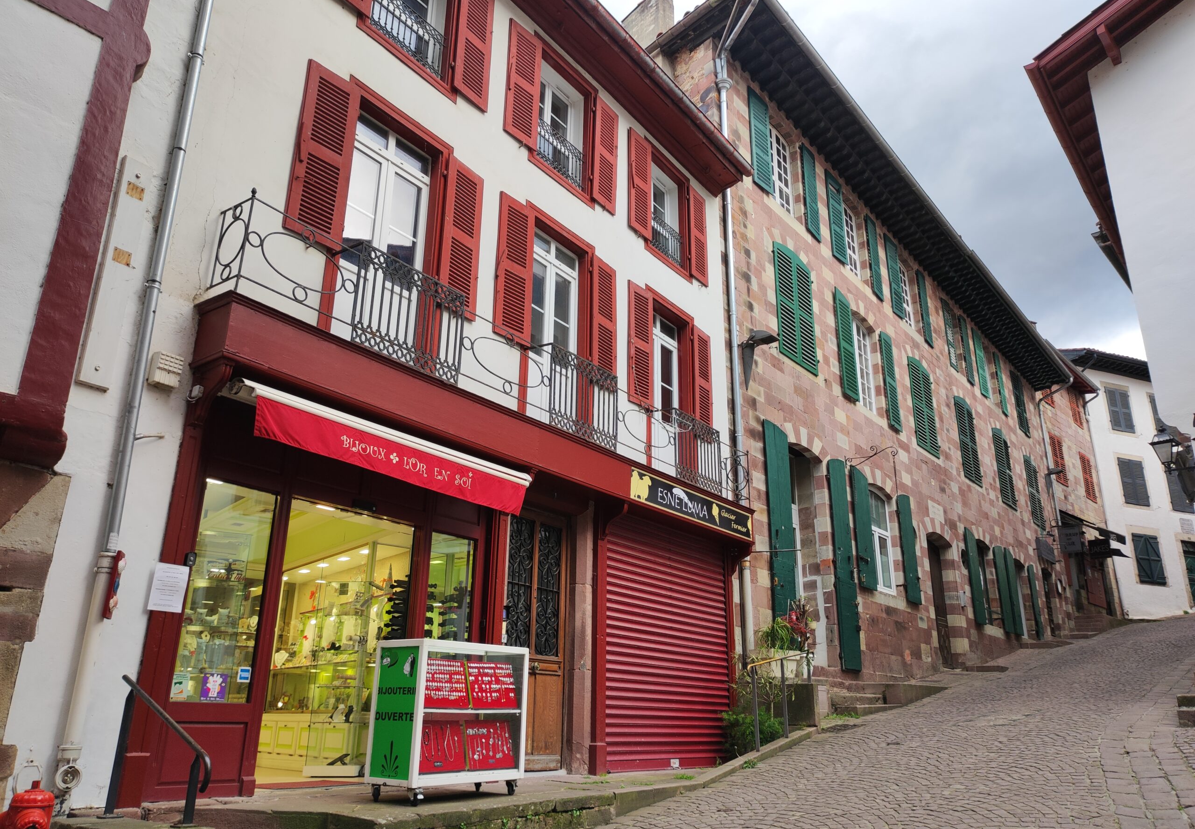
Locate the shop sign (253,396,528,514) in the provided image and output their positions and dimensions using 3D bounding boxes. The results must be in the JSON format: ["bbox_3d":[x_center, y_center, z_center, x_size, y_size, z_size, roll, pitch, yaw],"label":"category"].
[{"bbox_3d":[-1.491,0.402,6.863,0.080,0.290,2.770,-13,-23,34],"label":"shop sign"}]

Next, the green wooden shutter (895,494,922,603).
[{"bbox_3d":[6.393,2.717,17.682,0.050,2.230,0.750,-14,-24,37],"label":"green wooden shutter"}]

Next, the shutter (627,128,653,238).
[{"bbox_3d":[0.630,-3.390,12.623,0.055,1.680,0.540,-14,-24,34],"label":"shutter"}]

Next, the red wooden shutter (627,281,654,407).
[{"bbox_3d":[0.560,-0.882,11.073,0.050,1.664,0.527,-16,-26,38],"label":"red wooden shutter"}]

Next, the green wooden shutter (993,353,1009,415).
[{"bbox_3d":[13.212,-0.997,28.237,0.060,2.240,0.700,-15,-25,37],"label":"green wooden shutter"}]

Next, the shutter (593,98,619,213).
[{"bbox_3d":[0.128,-3.627,11.989,0.055,1.680,0.555,-14,-24,34],"label":"shutter"}]

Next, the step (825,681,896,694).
[{"bbox_3d":[4.268,4.405,13.908,1.200,0.180,0.400,-5,-20,17],"label":"step"}]

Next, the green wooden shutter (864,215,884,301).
[{"bbox_3d":[6.365,-3.606,19.748,0.050,2.030,0.720,-12,-23,32],"label":"green wooden shutter"}]

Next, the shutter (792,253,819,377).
[{"bbox_3d":[3.861,-1.852,15.967,0.060,2.266,0.668,-15,-25,37],"label":"shutter"}]

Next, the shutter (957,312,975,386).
[{"bbox_3d":[9.705,-1.684,22.643,0.050,1.851,0.580,-15,-25,37],"label":"shutter"}]

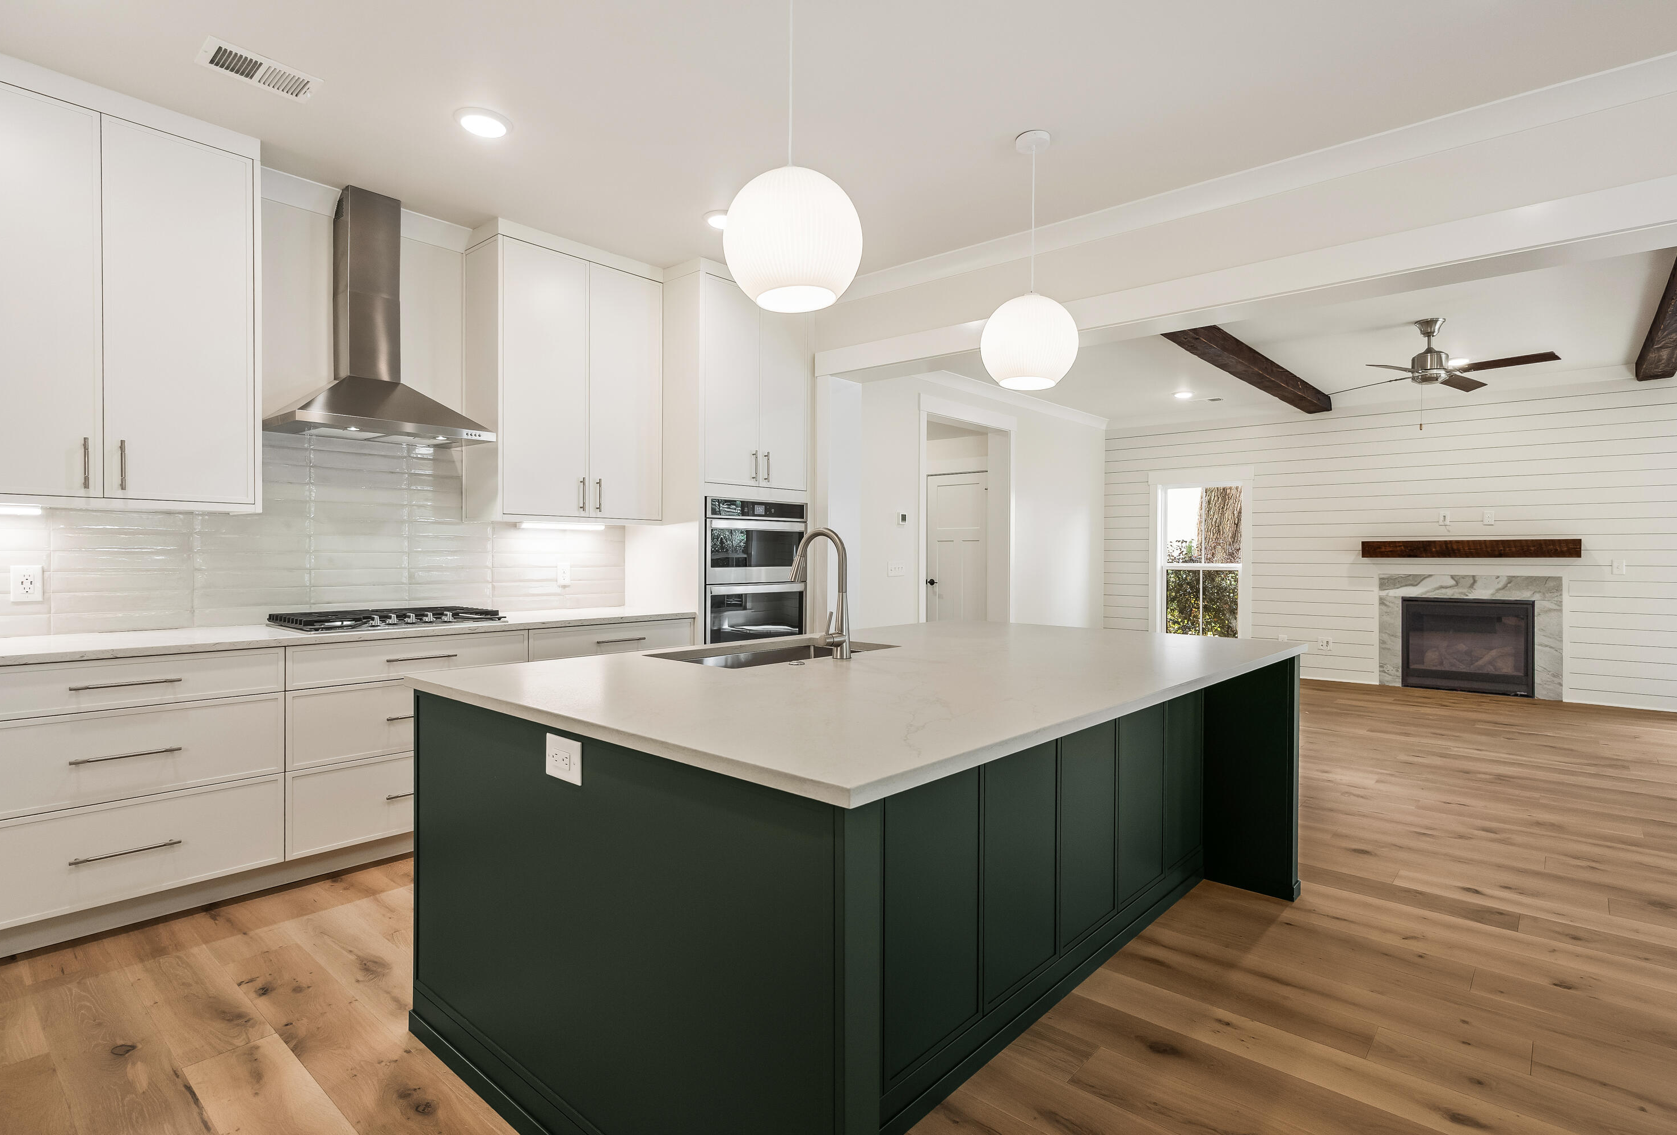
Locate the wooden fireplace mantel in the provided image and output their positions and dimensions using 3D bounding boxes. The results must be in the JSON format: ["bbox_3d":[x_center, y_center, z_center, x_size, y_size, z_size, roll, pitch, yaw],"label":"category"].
[{"bbox_3d":[5.497,-0.160,7.456,1.520,0.148,0.200,1,1,41],"label":"wooden fireplace mantel"}]

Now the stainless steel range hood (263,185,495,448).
[{"bbox_3d":[-1.920,-1.060,3.573,0.465,1.035,0.763,1,1,41],"label":"stainless steel range hood"}]

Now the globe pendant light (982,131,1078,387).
[{"bbox_3d":[0.701,-1.106,3.071,0.345,0.895,0.345,0,1,0],"label":"globe pendant light"}]

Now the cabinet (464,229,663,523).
[{"bbox_3d":[-1.362,-0.896,4.306,0.345,1.345,0.914,1,1,41],"label":"cabinet"}]

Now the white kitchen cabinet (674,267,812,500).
[{"bbox_3d":[-0.667,-0.969,4.861,0.640,1.170,0.840,1,1,41],"label":"white kitchen cabinet"}]

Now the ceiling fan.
[{"bbox_3d":[3.784,-1.378,5.450,1.270,0.405,1.270,0,1,-27],"label":"ceiling fan"}]

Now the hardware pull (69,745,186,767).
[{"bbox_3d":[-2.218,0.586,2.652,0.036,0.012,0.272,1,1,41],"label":"hardware pull"}]

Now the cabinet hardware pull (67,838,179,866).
[{"bbox_3d":[-2.221,0.888,2.656,0.036,0.012,0.272,1,1,41],"label":"cabinet hardware pull"}]

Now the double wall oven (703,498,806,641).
[{"bbox_3d":[-0.641,0.169,4.846,0.605,1.075,0.756,1,1,41],"label":"double wall oven"}]

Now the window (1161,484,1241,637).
[{"bbox_3d":[3.871,-0.012,9.100,0.870,1.740,0.100,1,1,41],"label":"window"}]

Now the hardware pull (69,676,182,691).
[{"bbox_3d":[-2.216,0.363,2.650,0.036,0.012,0.272,1,1,41],"label":"hardware pull"}]

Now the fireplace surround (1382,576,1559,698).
[{"bbox_3d":[5.550,0.596,7.526,1.310,1.030,0.060,1,1,41],"label":"fireplace surround"}]

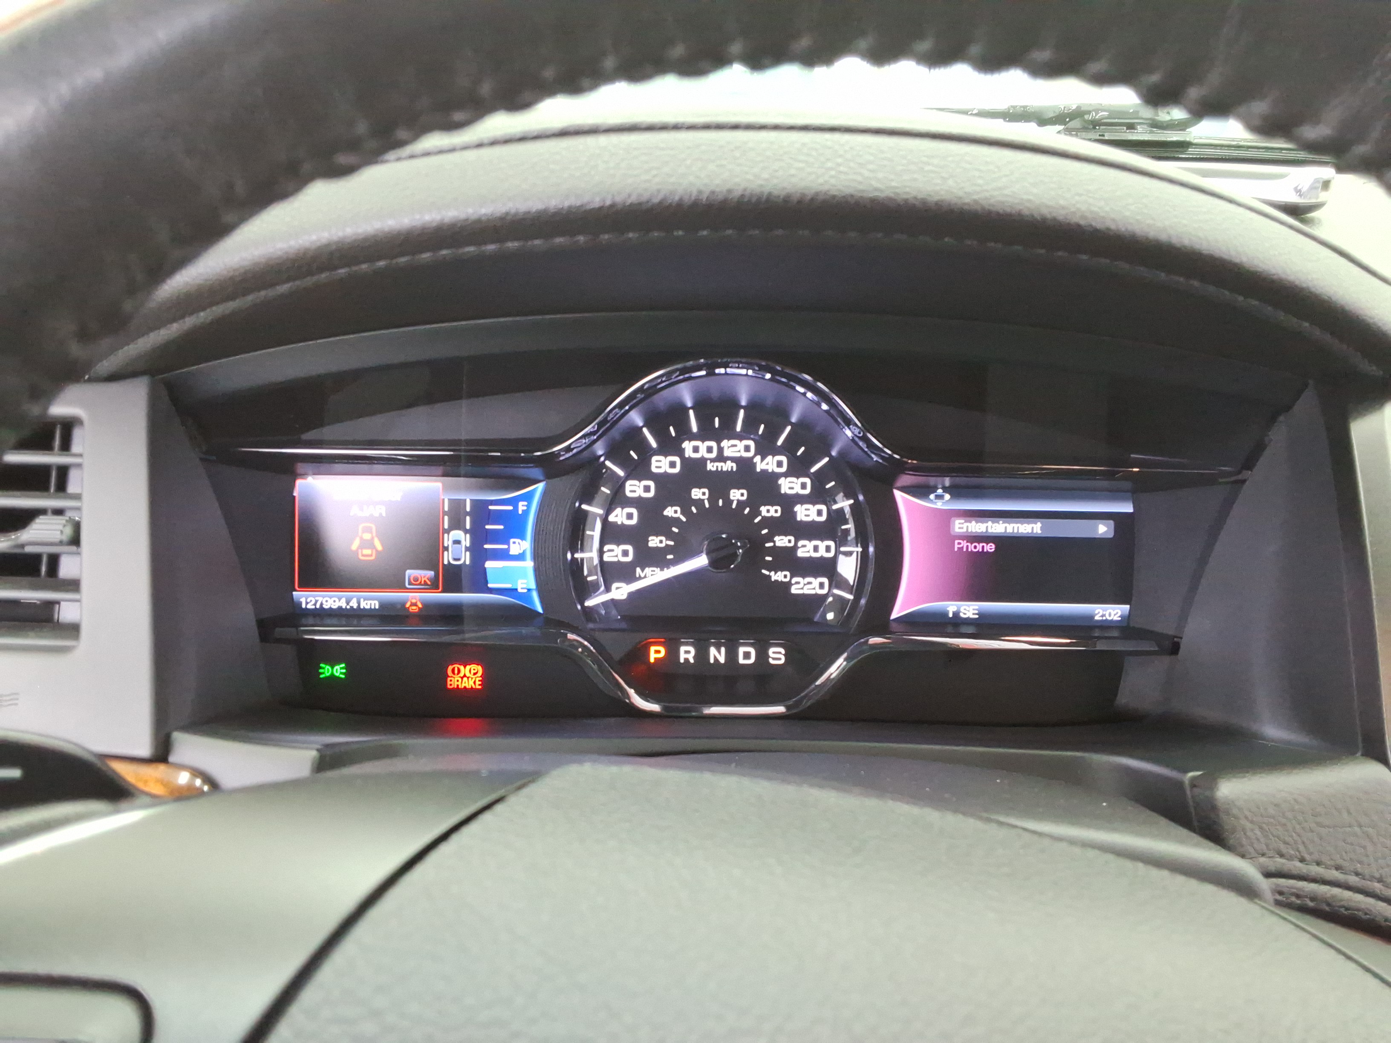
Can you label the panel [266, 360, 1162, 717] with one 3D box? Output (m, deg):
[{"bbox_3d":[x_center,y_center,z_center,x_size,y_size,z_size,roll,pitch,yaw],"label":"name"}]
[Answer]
[{"bbox_3d":[0.007,0.006,0.410,0.320,0.128,0.050,1,3,0],"label":"panel"}]

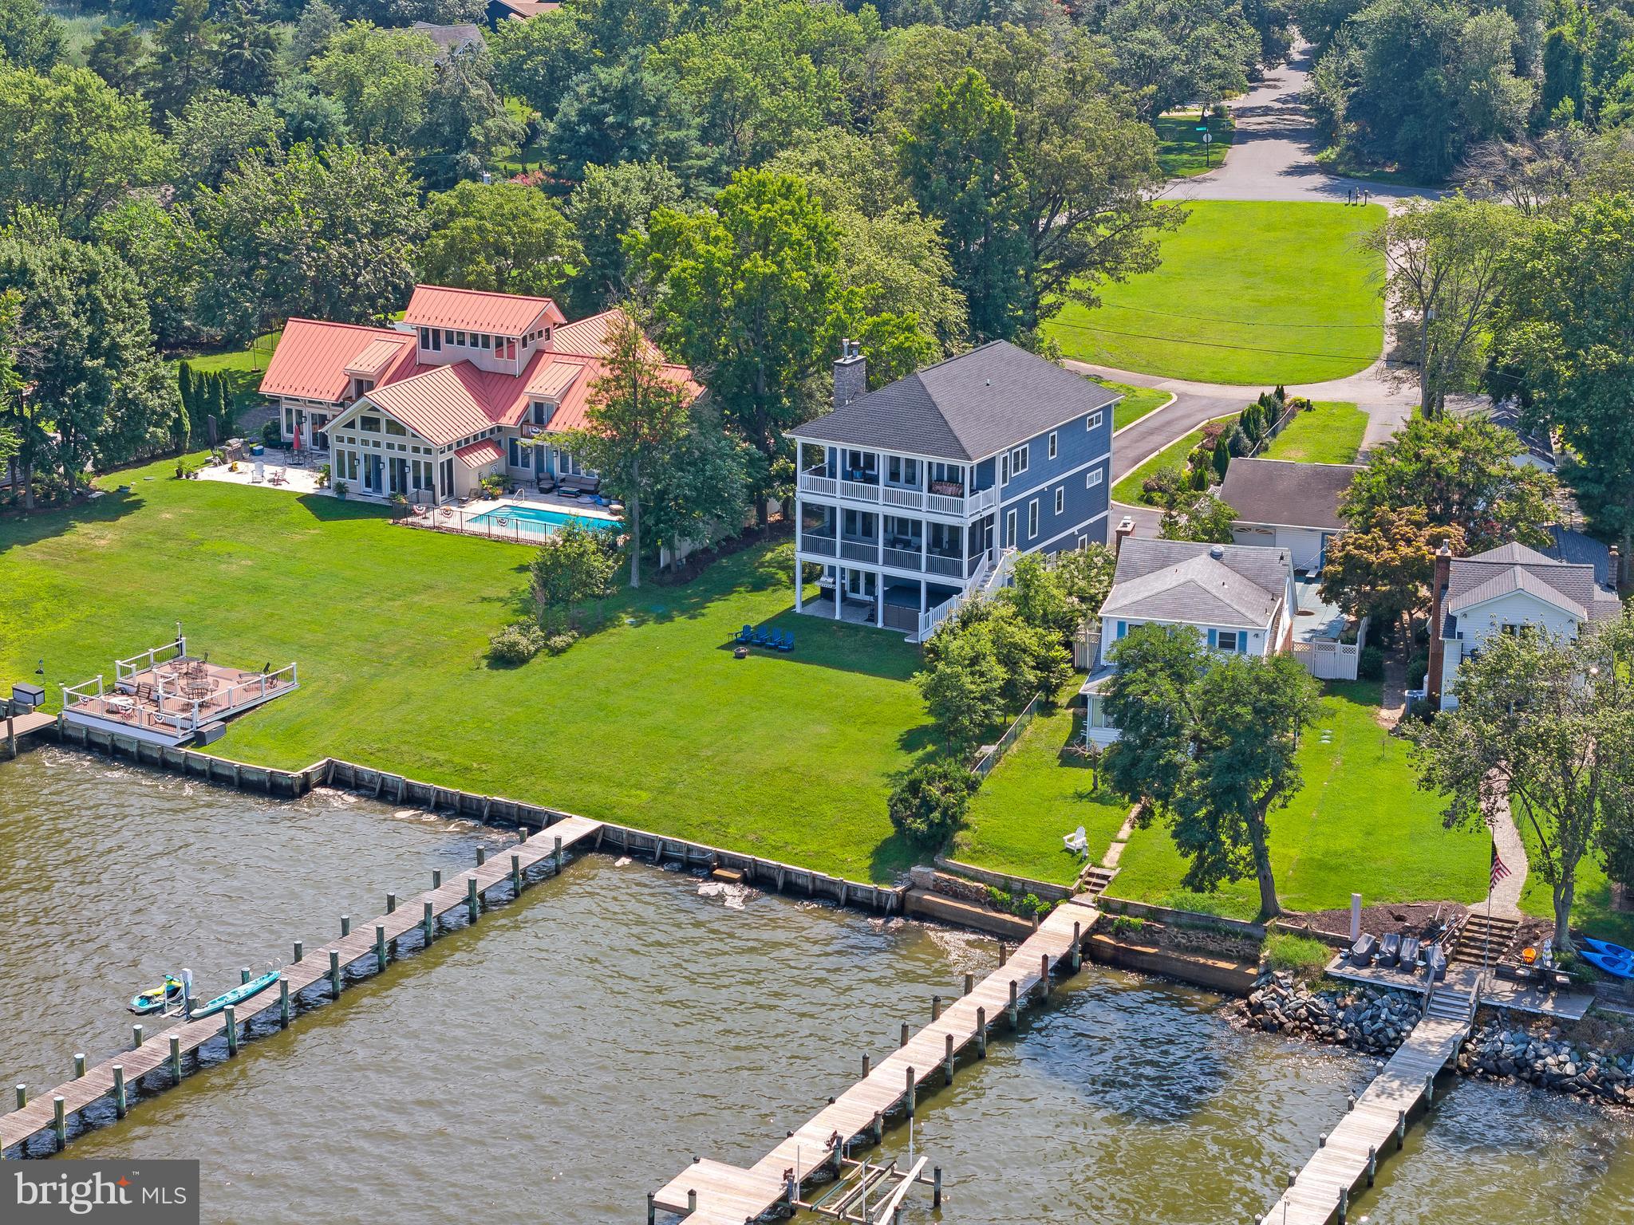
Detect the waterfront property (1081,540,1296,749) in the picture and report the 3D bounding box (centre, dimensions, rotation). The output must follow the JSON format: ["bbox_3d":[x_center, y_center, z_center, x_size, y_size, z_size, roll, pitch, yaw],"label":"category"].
[{"bbox_3d":[17.336,1.071,152.619,7.900,6.900,15.000,5,17,15],"label":"waterfront property"}]

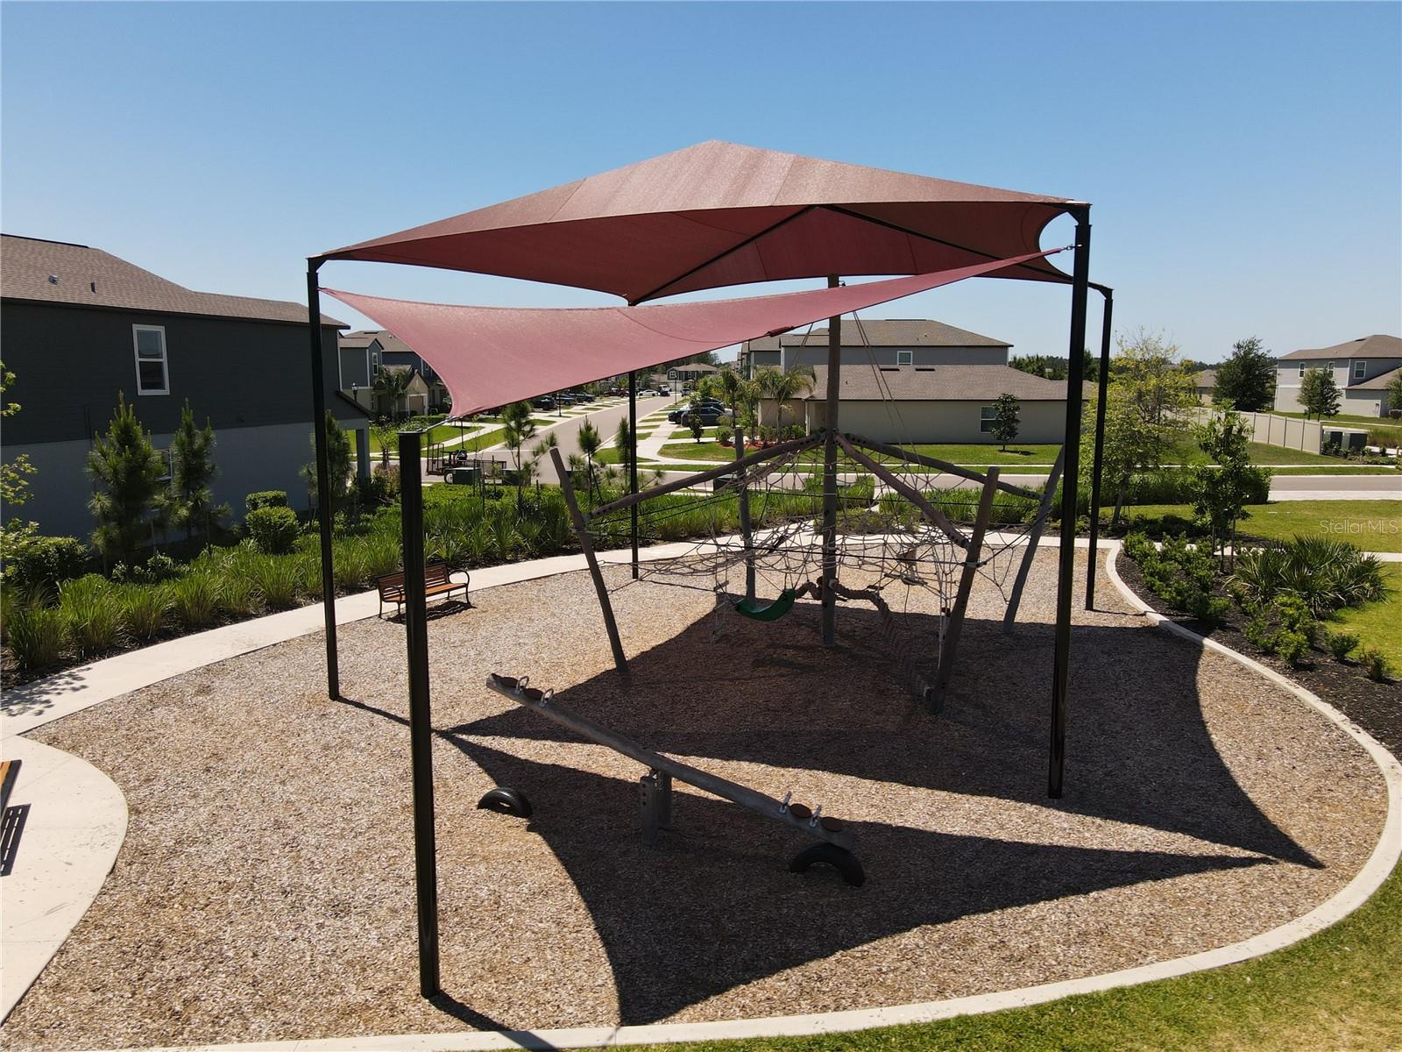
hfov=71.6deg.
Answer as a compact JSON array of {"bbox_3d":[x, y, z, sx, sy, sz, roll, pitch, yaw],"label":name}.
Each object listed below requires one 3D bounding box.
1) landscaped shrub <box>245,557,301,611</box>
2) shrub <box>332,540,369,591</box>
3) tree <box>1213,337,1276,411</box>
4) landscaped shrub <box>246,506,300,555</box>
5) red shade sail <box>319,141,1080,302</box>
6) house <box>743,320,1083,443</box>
[{"bbox_3d":[-8.256,1.035,18.702,1.100,1.050,1.050,-4,10,-24],"label":"landscaped shrub"},{"bbox_3d":[-6.821,0.733,18.837,0.658,0.941,0.658,-3,9,-20],"label":"shrub"},{"bbox_3d":[58.801,-16.132,104.617,5.888,8.285,5.888,5,10,29],"label":"tree"},{"bbox_3d":[-10.777,0.064,24.364,1.360,1.230,1.300,-4,10,-24],"label":"landscaped shrub"},{"bbox_3d":[0.994,-4.338,14.118,8.928,1.500,8.458,4,9,24],"label":"red shade sail"},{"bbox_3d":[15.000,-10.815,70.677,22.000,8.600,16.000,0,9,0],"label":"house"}]

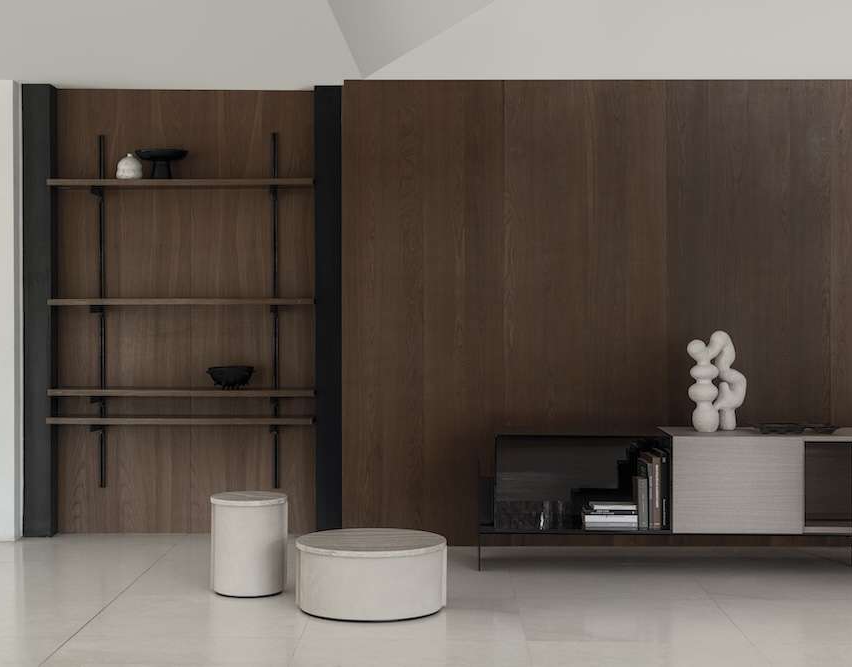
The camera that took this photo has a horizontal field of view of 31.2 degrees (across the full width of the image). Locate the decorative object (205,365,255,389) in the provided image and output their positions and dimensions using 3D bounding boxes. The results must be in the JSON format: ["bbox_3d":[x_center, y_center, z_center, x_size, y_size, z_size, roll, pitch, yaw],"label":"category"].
[{"bbox_3d":[-1.092,0.247,8.545,0.266,0.123,0.253,0,1,0],"label":"decorative object"}]

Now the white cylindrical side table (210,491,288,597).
[{"bbox_3d":[-0.809,0.963,7.010,0.352,0.433,0.352,0,1,0],"label":"white cylindrical side table"}]

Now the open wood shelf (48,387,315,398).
[{"bbox_3d":[-1.349,0.327,8.561,1.475,0.036,0.280,0,1,1],"label":"open wood shelf"}]

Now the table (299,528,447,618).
[{"bbox_3d":[-0.236,1.042,6.655,0.655,0.291,0.655,0,1,0],"label":"table"}]

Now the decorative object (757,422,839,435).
[{"bbox_3d":[1.889,0.483,7.764,0.413,0.042,0.230,0,1,1],"label":"decorative object"}]

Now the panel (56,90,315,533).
[{"bbox_3d":[-1.359,-0.121,8.706,1.463,2.524,0.030,0,1,1],"label":"panel"}]

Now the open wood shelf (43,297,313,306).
[{"bbox_3d":[-1.346,-0.176,8.549,1.472,0.029,0.280,0,1,1],"label":"open wood shelf"}]

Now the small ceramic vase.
[{"bbox_3d":[-1.656,-0.926,8.537,0.147,0.158,0.147,0,1,1],"label":"small ceramic vase"}]

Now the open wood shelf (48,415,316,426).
[{"bbox_3d":[-1.358,0.482,8.564,1.470,0.032,0.280,0,1,1],"label":"open wood shelf"}]

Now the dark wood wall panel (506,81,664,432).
[{"bbox_3d":[0.862,-0.103,8.245,0.882,2.507,0.030,0,1,1],"label":"dark wood wall panel"}]

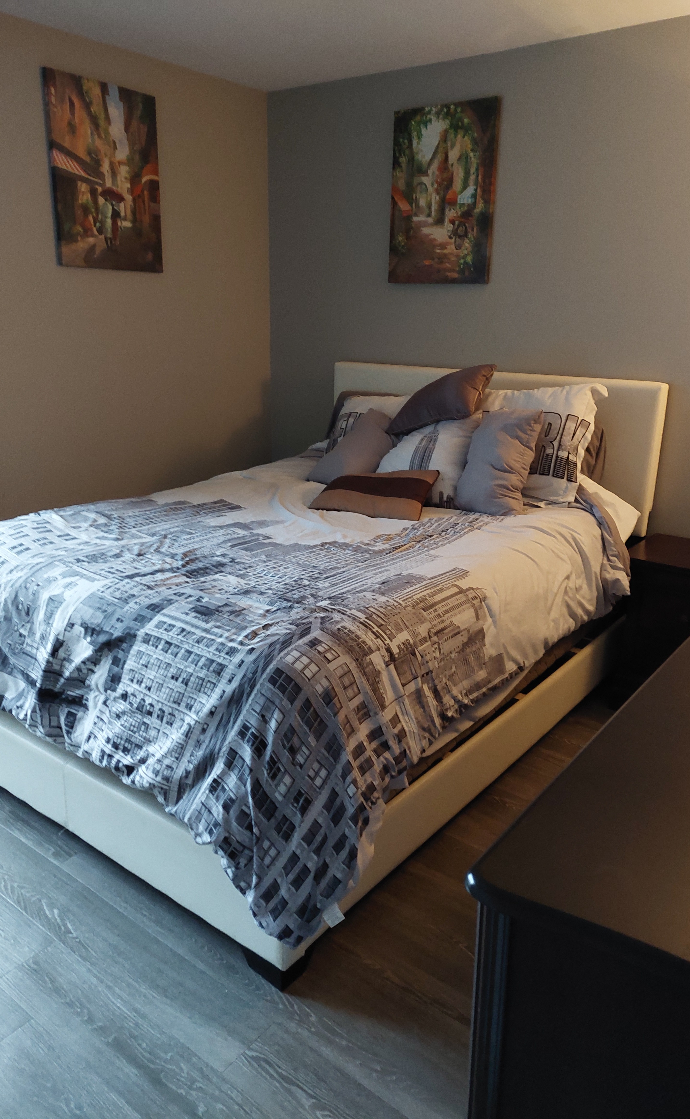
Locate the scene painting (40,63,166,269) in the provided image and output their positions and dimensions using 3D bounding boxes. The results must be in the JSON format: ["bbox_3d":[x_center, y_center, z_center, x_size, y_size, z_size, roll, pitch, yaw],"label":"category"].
[{"bbox_3d":[-0.984,-1.576,3.220,0.033,0.698,0.517,14,22,35],"label":"scene painting"}]

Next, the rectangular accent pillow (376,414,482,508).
[{"bbox_3d":[0.352,-0.413,3.033,0.420,0.430,0.150,15,-15,33],"label":"rectangular accent pillow"}]

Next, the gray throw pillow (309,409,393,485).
[{"bbox_3d":[0.072,-0.467,3.307,0.340,0.130,0.420,18,67,45],"label":"gray throw pillow"}]

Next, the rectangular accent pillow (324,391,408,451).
[{"bbox_3d":[0.203,-0.540,3.444,0.620,0.440,0.150,12,-12,33],"label":"rectangular accent pillow"}]

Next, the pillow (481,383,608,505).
[{"bbox_3d":[0.672,-0.472,3.088,0.620,0.455,0.155,11,0,35],"label":"pillow"}]

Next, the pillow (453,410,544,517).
[{"bbox_3d":[0.574,-0.376,2.900,0.310,0.400,0.160,13,-3,42],"label":"pillow"}]

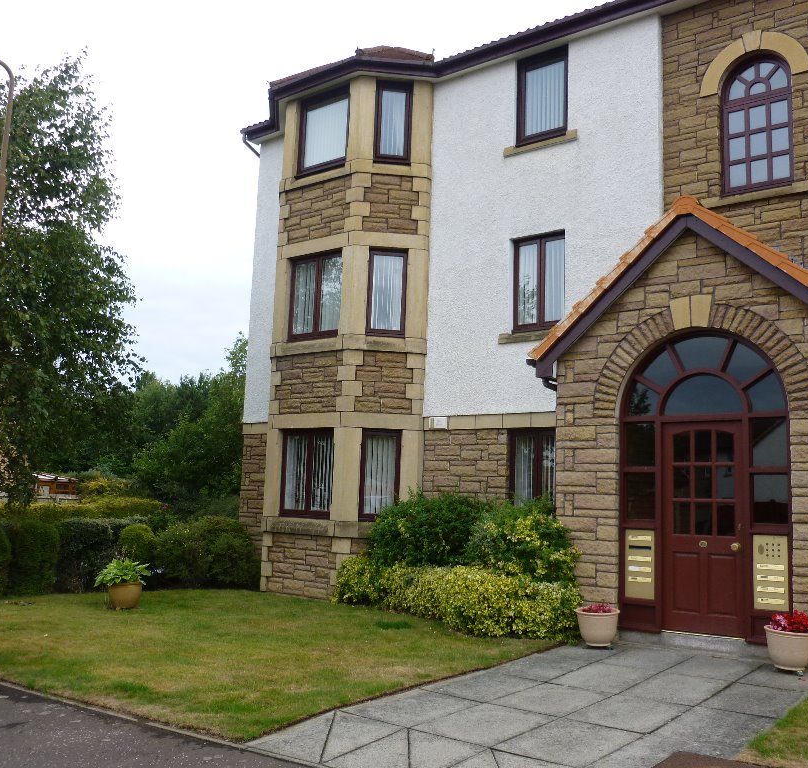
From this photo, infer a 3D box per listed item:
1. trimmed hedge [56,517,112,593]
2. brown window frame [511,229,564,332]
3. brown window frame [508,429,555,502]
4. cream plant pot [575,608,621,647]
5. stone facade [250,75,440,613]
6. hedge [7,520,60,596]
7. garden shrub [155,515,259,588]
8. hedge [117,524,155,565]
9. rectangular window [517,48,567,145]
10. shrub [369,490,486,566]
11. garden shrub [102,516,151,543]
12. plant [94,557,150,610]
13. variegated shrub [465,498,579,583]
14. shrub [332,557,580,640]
[{"bbox_3d":[-4.820,2.549,12.499,0.800,1.060,0.800,-4,-10,36],"label":"trimmed hedge"},{"bbox_3d":[1.870,-1.425,11.540,0.850,1.330,0.120,-4,-10,38],"label":"brown window frame"},{"bbox_3d":[1.782,1.271,11.189,0.833,1.360,0.100,-4,-10,36],"label":"brown window frame"},{"bbox_3d":[1.774,2.238,7.592,0.425,0.365,0.425,2,-8,0],"label":"cream plant pot"},{"bbox_3d":[-1.263,-0.744,13.287,3.350,8.010,0.900,-4,-10,38],"label":"stone facade"},{"bbox_3d":[-5.064,2.369,11.437,0.680,1.020,0.800,8,-9,-37],"label":"hedge"},{"bbox_3d":[-3.101,2.606,13.063,1.600,1.110,1.200,4,-8,-17],"label":"garden shrub"},{"bbox_3d":[-4.034,2.513,12.566,0.600,0.860,0.600,5,-8,-22],"label":"hedge"},{"bbox_3d":[1.994,-4.151,11.915,0.833,1.354,0.100,-4,-10,36],"label":"rectangular window"},{"bbox_3d":[0.225,2.173,10.981,1.450,1.520,1.150,-4,-10,36],"label":"shrub"},{"bbox_3d":[-4.342,2.578,13.013,0.850,1.030,0.800,5,-8,-22],"label":"garden shrub"},{"bbox_3d":[-3.466,2.448,10.239,0.660,0.630,0.660,-4,-10,36],"label":"plant"},{"bbox_3d":[1.303,1.957,9.083,1.200,1.320,1.050,-4,-10,36],"label":"variegated shrub"},{"bbox_3d":[0.566,2.397,9.685,3.550,0.700,0.900,-1,-8,24],"label":"shrub"}]

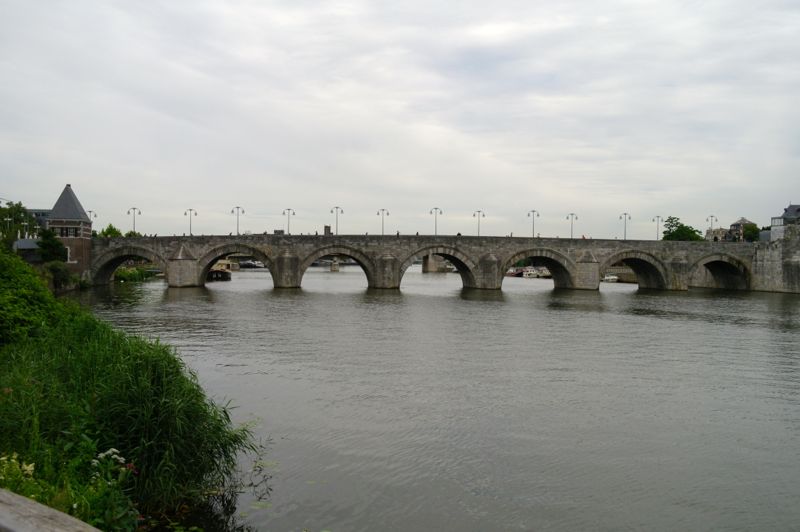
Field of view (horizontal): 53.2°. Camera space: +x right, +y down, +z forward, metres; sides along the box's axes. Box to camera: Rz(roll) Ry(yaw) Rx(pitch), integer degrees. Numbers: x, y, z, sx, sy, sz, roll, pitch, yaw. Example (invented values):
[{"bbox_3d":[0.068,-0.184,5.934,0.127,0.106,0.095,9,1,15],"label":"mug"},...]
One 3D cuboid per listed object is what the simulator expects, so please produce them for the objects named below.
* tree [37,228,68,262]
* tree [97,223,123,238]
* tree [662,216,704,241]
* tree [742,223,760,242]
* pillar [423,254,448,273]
[{"bbox_3d":[-44.800,-2.450,103.000,4.100,4.600,4.100,1,0,0],"label":"tree"},{"bbox_3d":[-67.600,-5.100,186.000,6.500,10.000,6.300,1,0,0],"label":"tree"},{"bbox_3d":[93.000,-8.200,262.000,14.000,16.000,13.000,1,0,0],"label":"tree"},{"bbox_3d":[108.000,-7.200,246.000,6.000,12.000,6.000,1,0,0],"label":"tree"},{"bbox_3d":[21.200,-1.500,480.000,12.000,11.000,14.000,1,0,-9],"label":"pillar"}]

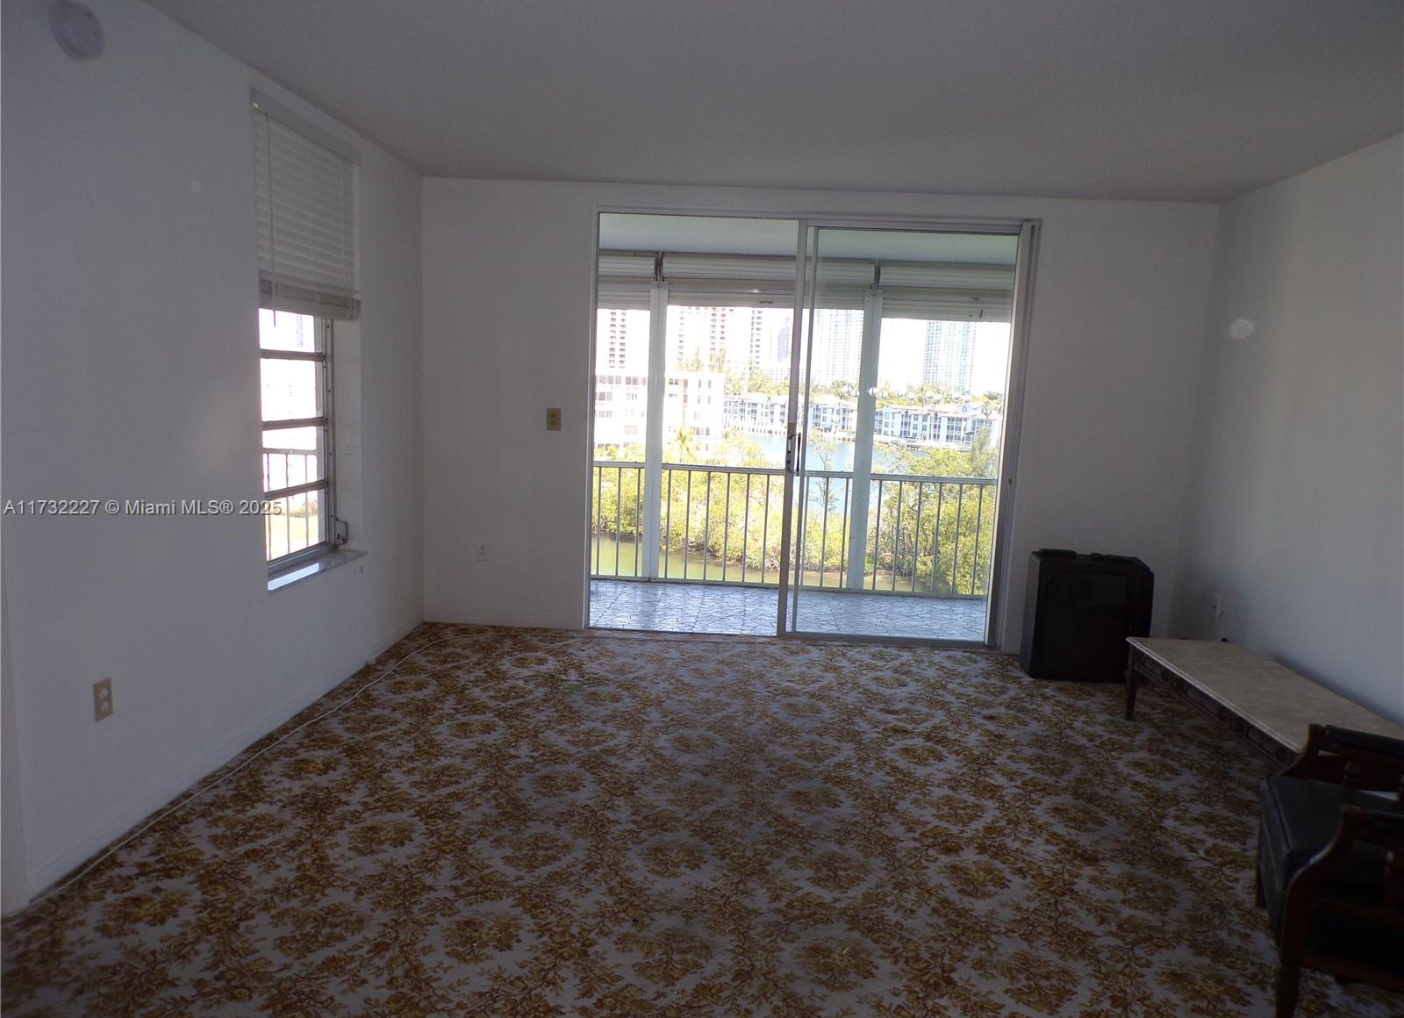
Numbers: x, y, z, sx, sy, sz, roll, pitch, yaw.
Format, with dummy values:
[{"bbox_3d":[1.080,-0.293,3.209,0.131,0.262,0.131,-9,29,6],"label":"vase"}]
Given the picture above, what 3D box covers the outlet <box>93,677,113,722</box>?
[{"bbox_3d":[-1.734,0.553,2.824,0.010,0.114,0.072,3,8,3],"label":"outlet"}]

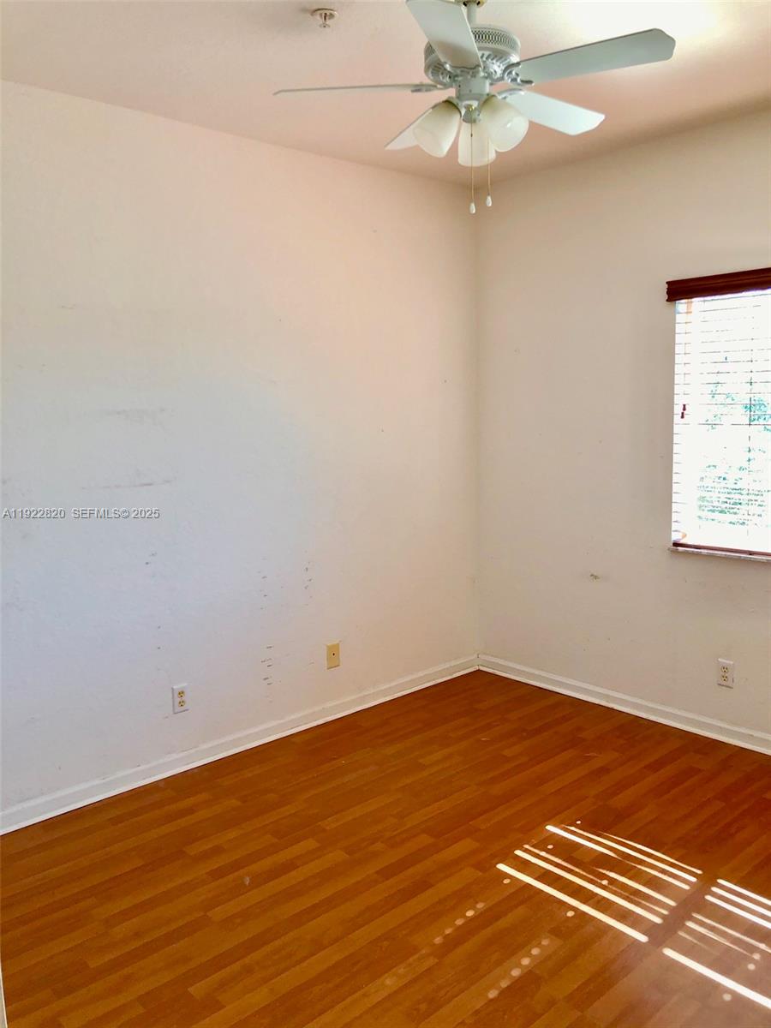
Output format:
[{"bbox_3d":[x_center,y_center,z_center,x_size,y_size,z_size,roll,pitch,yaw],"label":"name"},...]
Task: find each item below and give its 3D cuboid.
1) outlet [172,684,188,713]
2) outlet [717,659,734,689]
[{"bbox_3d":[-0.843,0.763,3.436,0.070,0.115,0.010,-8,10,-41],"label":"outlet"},{"bbox_3d":[1.466,0.691,3.594,0.010,0.115,0.070,-8,10,-41],"label":"outlet"}]

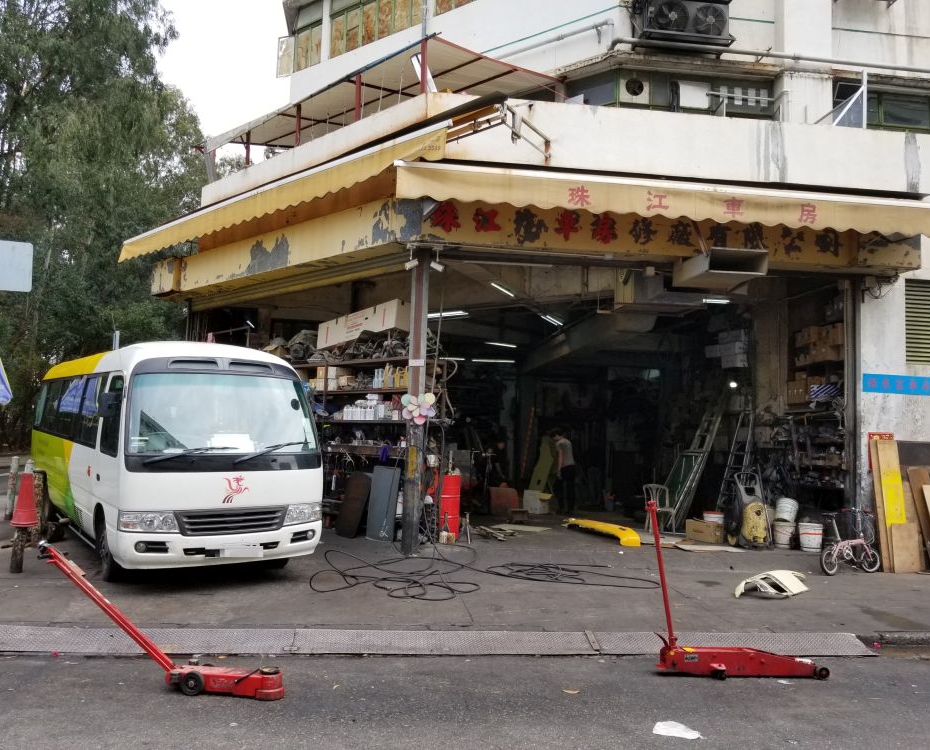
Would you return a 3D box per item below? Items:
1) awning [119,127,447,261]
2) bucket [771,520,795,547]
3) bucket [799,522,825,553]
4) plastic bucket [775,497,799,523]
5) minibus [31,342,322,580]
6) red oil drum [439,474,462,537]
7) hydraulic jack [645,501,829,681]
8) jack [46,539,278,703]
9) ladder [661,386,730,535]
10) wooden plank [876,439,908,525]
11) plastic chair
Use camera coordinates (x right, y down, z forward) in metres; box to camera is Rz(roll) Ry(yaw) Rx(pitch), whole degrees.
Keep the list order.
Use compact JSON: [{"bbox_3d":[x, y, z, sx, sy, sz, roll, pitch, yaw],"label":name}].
[{"bbox_3d":[-2.881,-2.689,11.362,8.259,1.045,1.016,-3,-7,42],"label":"awning"},{"bbox_3d":[4.634,2.325,10.900,0.330,0.385,0.330,2,-4,0],"label":"bucket"},{"bbox_3d":[4.593,2.159,9.987,0.320,0.360,0.320,2,-5,0],"label":"bucket"},{"bbox_3d":[4.691,1.965,10.950,0.320,0.350,0.320,8,-17,2],"label":"plastic bucket"},{"bbox_3d":[-4.290,0.953,10.223,2.080,2.530,6.990,4,-3,-36],"label":"minibus"},{"bbox_3d":[-0.346,1.822,10.392,0.580,0.885,0.580,2,-5,0],"label":"red oil drum"},{"bbox_3d":[2.068,1.637,5.807,1.390,1.270,0.360,3,-5,-7],"label":"hydraulic jack"},{"bbox_3d":[-2.055,1.632,5.088,1.739,0.933,0.320,1,-4,3],"label":"jack"},{"bbox_3d":[3.983,1.408,12.886,0.180,2.680,0.450,31,-14,-15],"label":"ladder"},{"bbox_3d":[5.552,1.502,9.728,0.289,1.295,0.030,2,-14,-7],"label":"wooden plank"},{"bbox_3d":[3.133,2.132,12.048,0.450,0.800,0.500,3,-5,-7],"label":"plastic chair"}]

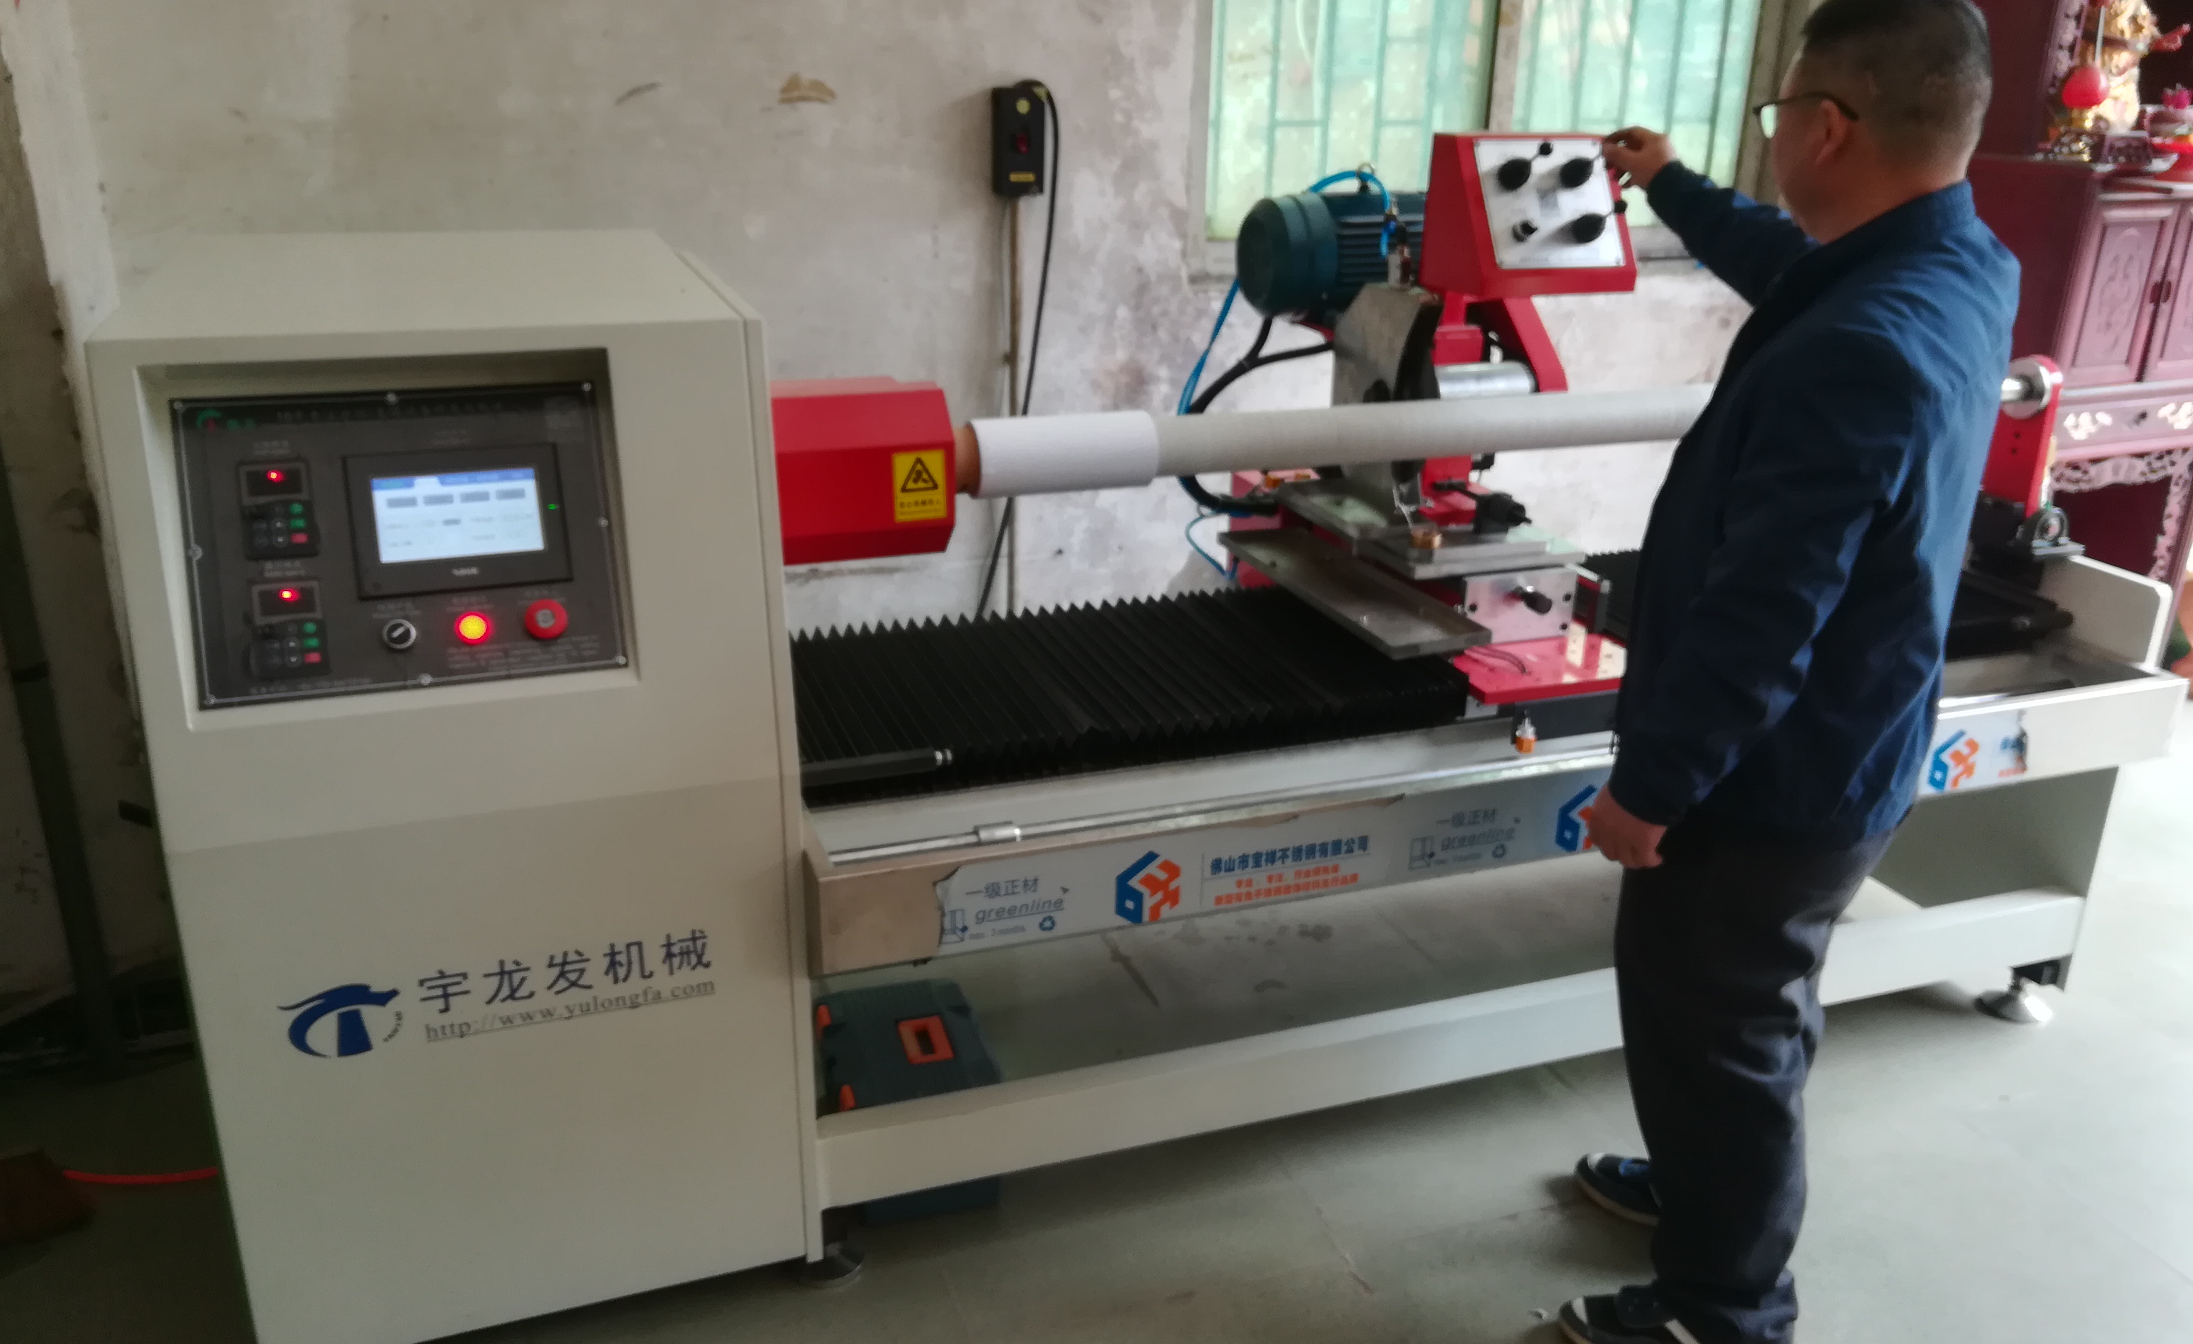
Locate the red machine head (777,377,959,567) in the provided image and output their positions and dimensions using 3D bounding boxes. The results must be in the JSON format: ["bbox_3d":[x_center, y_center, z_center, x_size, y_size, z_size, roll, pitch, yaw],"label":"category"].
[{"bbox_3d":[-0.311,-0.248,2.011,0.231,0.200,0.215,-6,21,-18],"label":"red machine head"}]

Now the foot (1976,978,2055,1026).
[{"bbox_3d":[1.513,0.521,2.705,0.113,0.062,0.113,-6,21,-18],"label":"foot"}]

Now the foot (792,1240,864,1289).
[{"bbox_3d":[-0.346,0.728,2.102,0.103,0.051,0.107,-6,21,-18],"label":"foot"}]

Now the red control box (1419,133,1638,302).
[{"bbox_3d":[0.627,-0.657,2.356,0.250,0.206,0.172,-6,21,-19],"label":"red control box"}]

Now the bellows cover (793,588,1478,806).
[{"bbox_3d":[-0.010,0.011,2.300,0.917,0.066,0.489,-6,21,-18],"label":"bellows cover"}]

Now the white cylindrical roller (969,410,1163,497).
[{"bbox_3d":[-0.041,-0.278,2.099,0.233,0.095,0.095,-6,21,-18],"label":"white cylindrical roller"}]

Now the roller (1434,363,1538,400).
[{"bbox_3d":[0.553,-0.405,2.386,0.148,0.082,0.082,-6,21,-18],"label":"roller"}]

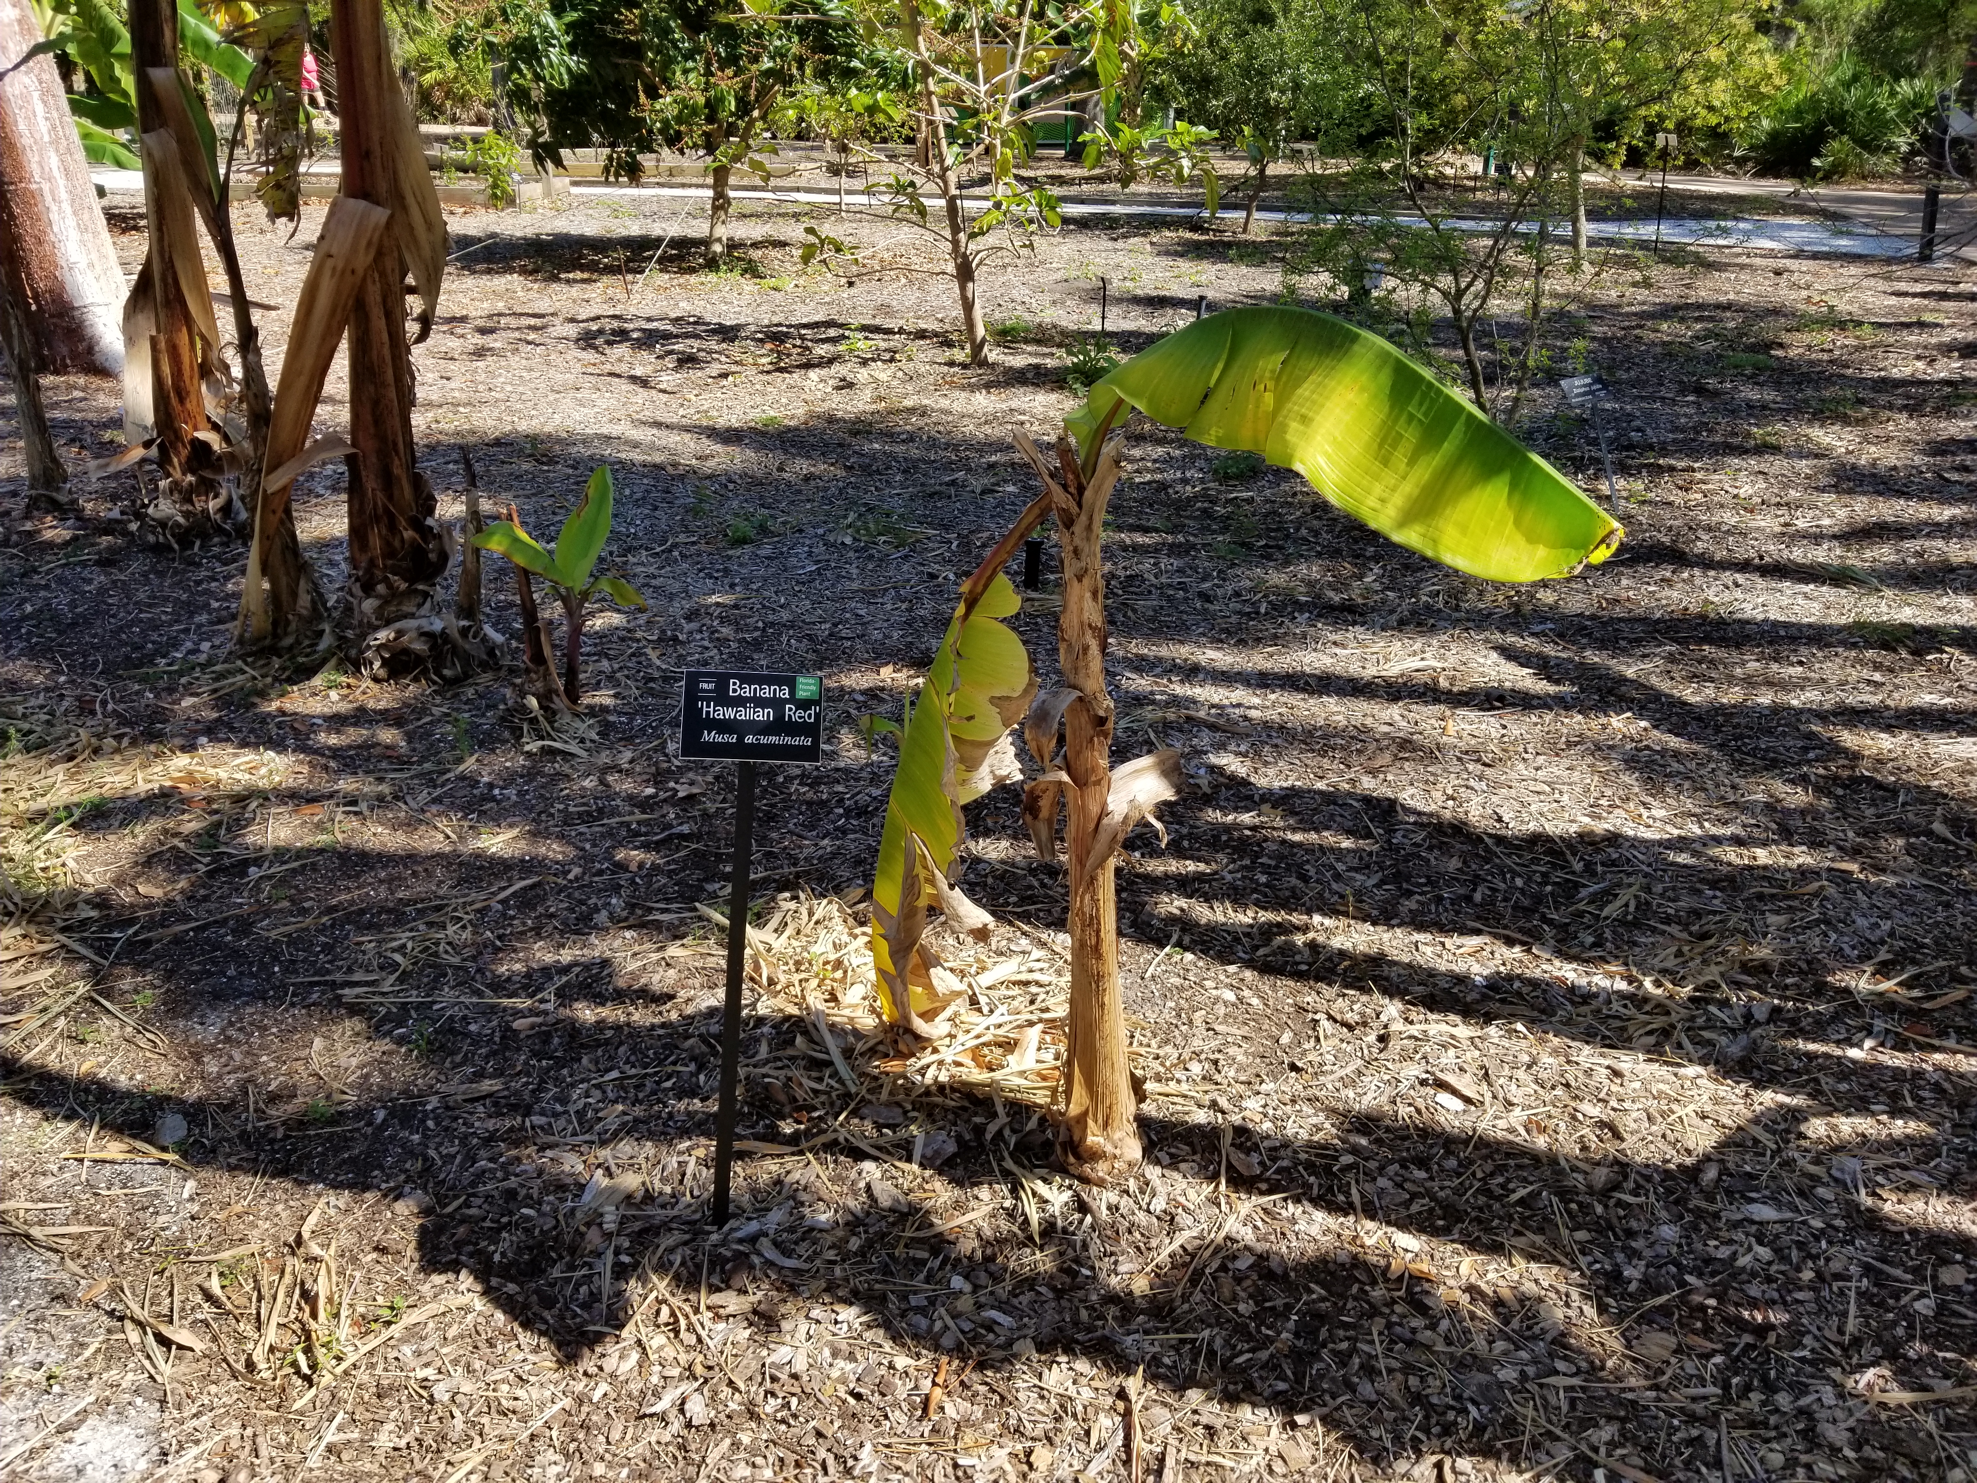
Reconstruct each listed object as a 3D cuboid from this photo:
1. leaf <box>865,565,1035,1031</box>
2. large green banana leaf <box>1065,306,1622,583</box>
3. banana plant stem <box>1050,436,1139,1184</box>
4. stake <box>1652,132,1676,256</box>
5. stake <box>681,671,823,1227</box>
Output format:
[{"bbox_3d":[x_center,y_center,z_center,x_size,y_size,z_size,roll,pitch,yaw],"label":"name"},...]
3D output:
[{"bbox_3d":[-0.048,0.125,2.020,0.220,0.780,0.260,0,25,0],"label":"leaf"},{"bbox_3d":[0.400,-0.320,1.640,0.630,0.310,0.280,0,25,0],"label":"large green banana leaf"},{"bbox_3d":[0.131,0.129,1.880,0.115,1.030,0.115,-3,25,1],"label":"banana plant stem"},{"bbox_3d":[4.850,-3.930,10.700,0.155,0.830,0.070,6,26,25],"label":"stake"},{"bbox_3d":[-0.308,0.283,1.820,0.155,0.800,0.075,1,26,-13],"label":"stake"}]

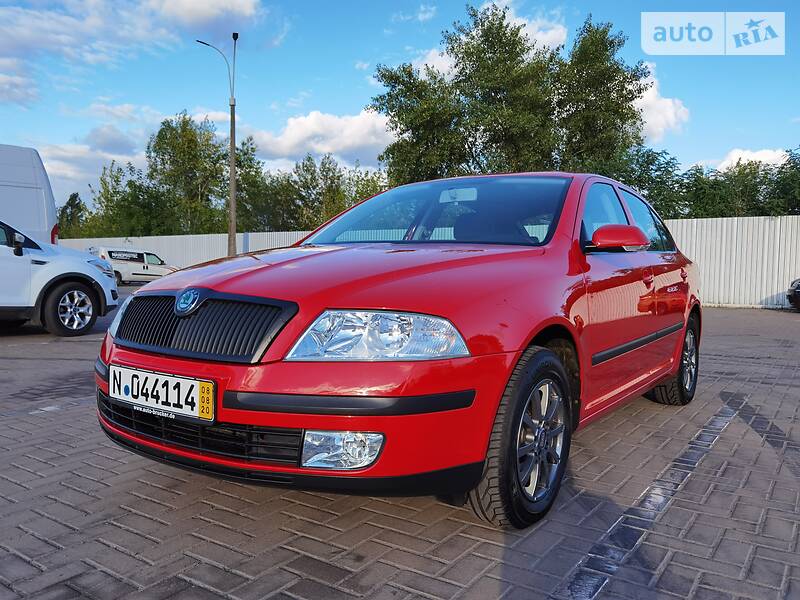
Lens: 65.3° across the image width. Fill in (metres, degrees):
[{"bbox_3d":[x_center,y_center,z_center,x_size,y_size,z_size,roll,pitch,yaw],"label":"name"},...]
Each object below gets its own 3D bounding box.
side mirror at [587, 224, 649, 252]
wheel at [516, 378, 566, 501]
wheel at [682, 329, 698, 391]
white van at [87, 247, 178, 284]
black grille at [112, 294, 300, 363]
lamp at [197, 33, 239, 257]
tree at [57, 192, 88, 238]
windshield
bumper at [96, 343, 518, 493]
[{"bbox_3d":[0.916,-0.254,2.597,0.220,0.125,0.150,3,3,35],"label":"side mirror"},{"bbox_3d":[0.437,0.476,2.172,0.170,0.415,0.415,3,3,35],"label":"wheel"},{"bbox_3d":[1.914,0.414,4.285,0.170,0.415,0.415,3,3,35],"label":"wheel"},{"bbox_3d":[-13.290,-1.655,31.730,1.830,1.870,4.390,3,3,40],"label":"white van"},{"bbox_3d":[-0.655,0.080,1.940,0.850,0.205,0.150,3,3,35],"label":"black grille"},{"bbox_3d":[-8.314,-6.358,28.552,1.950,11.700,1.200,1,2,0],"label":"lamp"},{"bbox_3d":[-31.319,-6.312,59.828,3.400,8.100,3.400,1,2,0],"label":"tree"},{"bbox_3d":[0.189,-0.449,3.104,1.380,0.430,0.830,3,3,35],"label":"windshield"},{"bbox_3d":[-0.551,0.340,2.106,1.750,0.430,0.610,3,3,35],"label":"bumper"}]

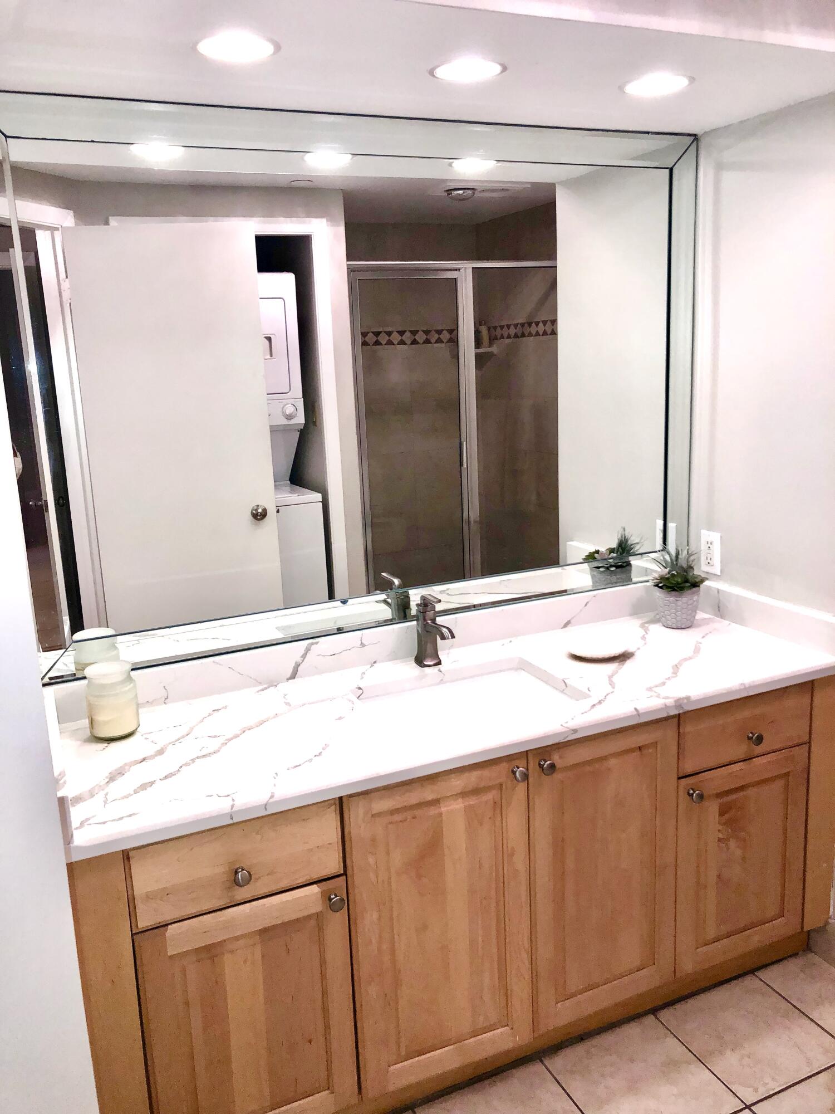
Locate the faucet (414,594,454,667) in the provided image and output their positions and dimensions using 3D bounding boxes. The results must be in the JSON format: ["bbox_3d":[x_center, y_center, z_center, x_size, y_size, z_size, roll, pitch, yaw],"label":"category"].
[{"bbox_3d":[0.042,0.184,2.148,0.053,0.177,0.155,-8,13,-23],"label":"faucet"}]

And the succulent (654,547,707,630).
[{"bbox_3d":[0.699,0.083,2.396,0.140,0.204,0.140,-3,12,1],"label":"succulent"}]

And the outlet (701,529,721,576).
[{"bbox_3d":[0.808,-0.015,2.486,0.009,0.115,0.071,-8,13,-23],"label":"outlet"}]

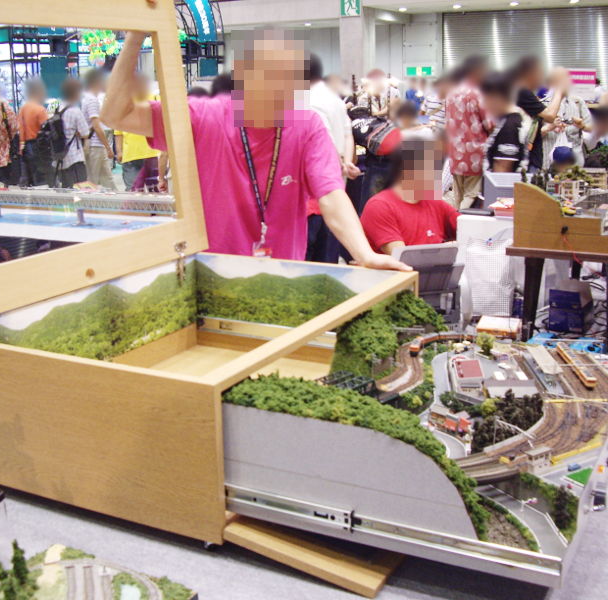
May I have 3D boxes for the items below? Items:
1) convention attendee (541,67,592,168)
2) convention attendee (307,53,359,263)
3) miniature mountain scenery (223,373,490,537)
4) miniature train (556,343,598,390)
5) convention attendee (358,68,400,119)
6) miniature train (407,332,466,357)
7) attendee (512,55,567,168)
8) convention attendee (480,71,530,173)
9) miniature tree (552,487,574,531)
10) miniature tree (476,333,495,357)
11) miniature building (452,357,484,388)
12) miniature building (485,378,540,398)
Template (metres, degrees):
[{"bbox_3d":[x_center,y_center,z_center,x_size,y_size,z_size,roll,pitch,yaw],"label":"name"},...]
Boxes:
[{"bbox_3d":[2.258,-1.237,7.626,0.520,1.660,0.420,2,14,10],"label":"convention attendee"},{"bbox_3d":[0.101,-0.804,5.879,0.500,1.700,0.340,6,15,24],"label":"convention attendee"},{"bbox_3d":[0.083,0.210,1.259,0.402,0.145,0.124,7,16,27],"label":"miniature mountain scenery"},{"bbox_3d":[0.608,0.145,1.971,0.020,0.026,0.262,-1,14,2],"label":"miniature train"},{"bbox_3d":[0.781,-1.630,9.280,0.500,1.660,0.320,-1,14,0],"label":"convention attendee"},{"bbox_3d":[0.273,0.086,1.807,0.194,0.023,0.063,-13,19,-41],"label":"miniature train"},{"bbox_3d":[1.956,-1.166,7.300,0.460,1.639,0.480,0,14,6],"label":"attendee"},{"bbox_3d":[1.248,-0.675,5.601,0.380,1.560,0.450,-3,14,-10],"label":"convention attendee"},{"bbox_3d":[0.396,0.317,1.333,0.031,0.066,0.031,6,16,27],"label":"miniature tree"},{"bbox_3d":[0.361,0.087,1.741,0.036,0.046,0.036,7,16,27],"label":"miniature tree"},{"bbox_3d":[0.359,0.162,1.904,0.054,0.035,0.115,-1,14,2],"label":"miniature building"},{"bbox_3d":[0.426,0.187,1.798,0.097,0.036,0.080,-1,14,1],"label":"miniature building"}]

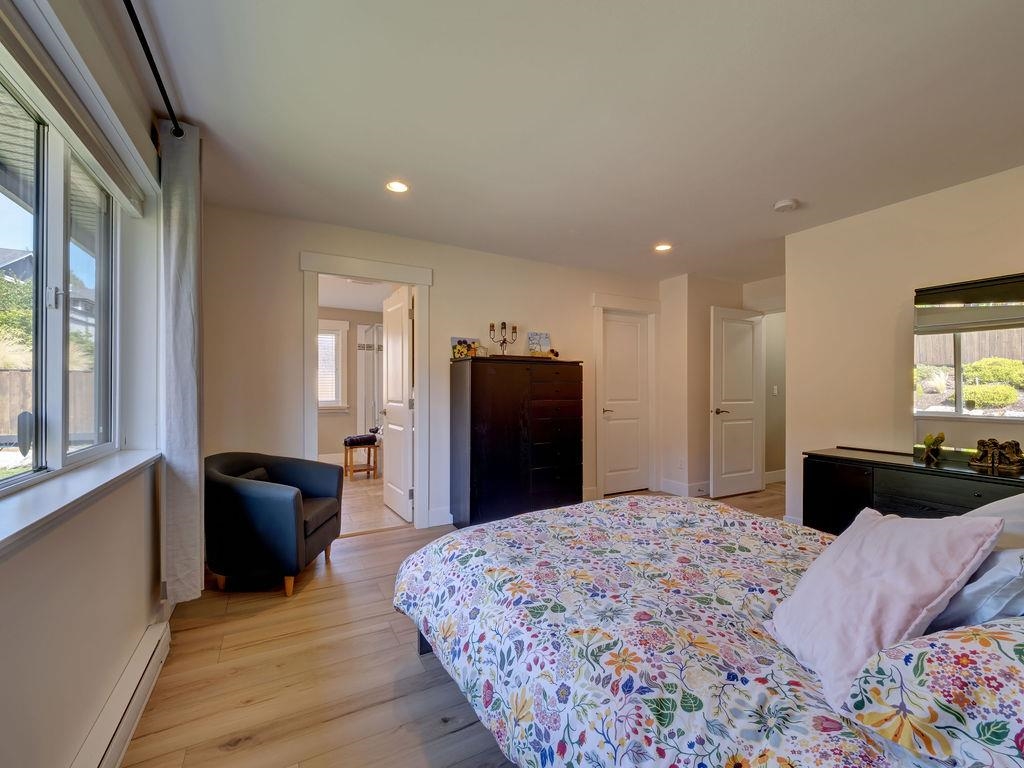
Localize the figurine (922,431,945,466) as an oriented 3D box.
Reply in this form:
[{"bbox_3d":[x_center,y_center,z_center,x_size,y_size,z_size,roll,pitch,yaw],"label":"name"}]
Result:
[{"bbox_3d":[2.505,0.384,2.462,0.080,0.185,0.090,0,0,-29],"label":"figurine"}]

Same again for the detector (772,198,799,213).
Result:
[{"bbox_3d":[1.861,-1.210,2.807,0.145,0.048,0.145,0,0,0],"label":"detector"}]

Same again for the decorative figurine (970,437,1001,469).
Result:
[{"bbox_3d":[2.714,0.399,2.371,0.090,0.155,0.110,0,0,-29],"label":"decorative figurine"}]

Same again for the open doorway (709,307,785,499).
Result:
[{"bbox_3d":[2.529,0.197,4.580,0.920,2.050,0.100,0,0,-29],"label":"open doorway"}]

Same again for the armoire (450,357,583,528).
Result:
[{"bbox_3d":[0.059,0.510,3.743,1.135,1.405,0.460,0,0,-29],"label":"armoire"}]

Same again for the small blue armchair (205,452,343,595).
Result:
[{"bbox_3d":[-1.526,0.828,2.611,0.650,0.765,0.640,0,0,1],"label":"small blue armchair"}]

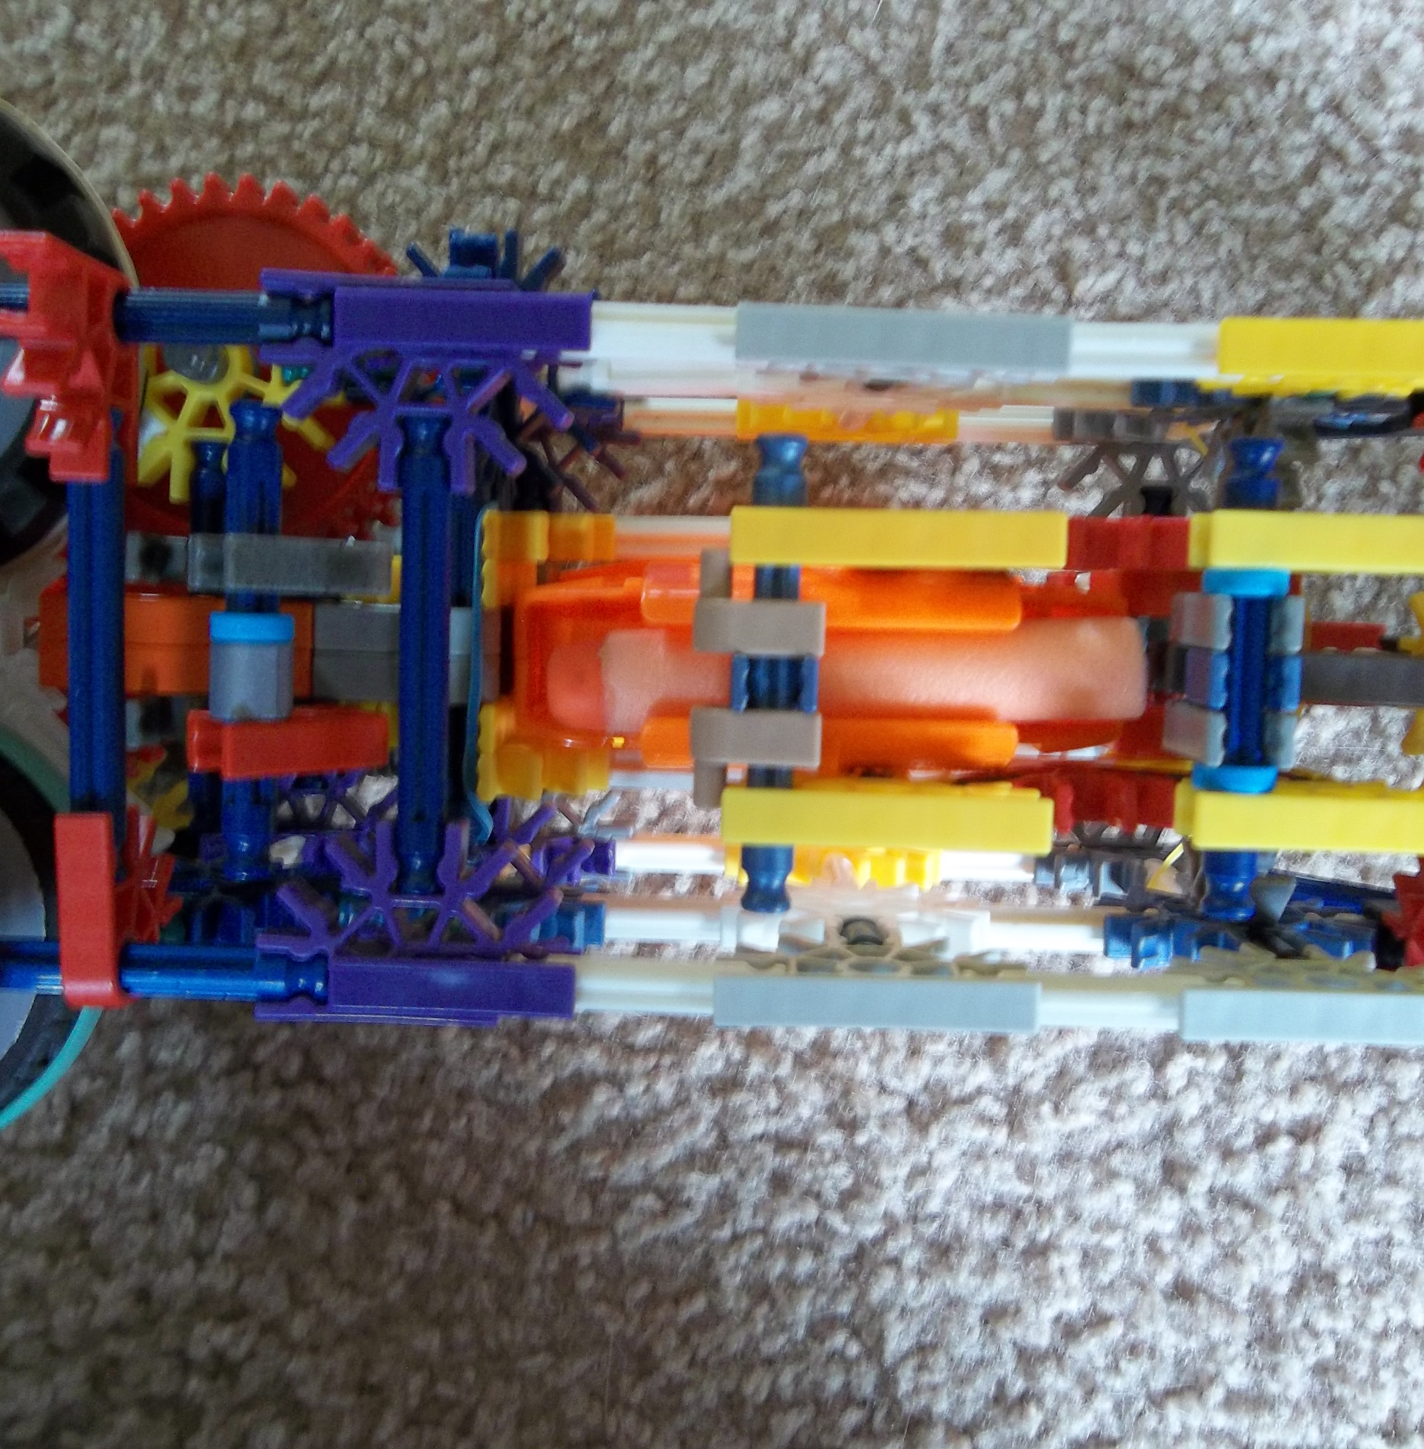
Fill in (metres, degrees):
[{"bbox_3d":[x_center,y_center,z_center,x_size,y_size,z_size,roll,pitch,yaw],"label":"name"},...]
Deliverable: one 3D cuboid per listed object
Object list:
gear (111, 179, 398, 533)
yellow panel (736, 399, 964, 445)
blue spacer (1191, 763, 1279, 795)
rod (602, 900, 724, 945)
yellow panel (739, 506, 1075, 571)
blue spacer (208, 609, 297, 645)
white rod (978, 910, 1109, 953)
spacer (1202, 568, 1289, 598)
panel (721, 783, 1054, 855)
[{"bbox_3d":[-0.064,-0.044,0.202,0.056,0.006,0.056,1,95,1],"label":"gear"},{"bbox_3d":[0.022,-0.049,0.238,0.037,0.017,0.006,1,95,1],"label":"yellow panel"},{"bbox_3d":[0.059,0.006,0.169,0.010,0.010,0.003,2,95,1],"label":"blue spacer"},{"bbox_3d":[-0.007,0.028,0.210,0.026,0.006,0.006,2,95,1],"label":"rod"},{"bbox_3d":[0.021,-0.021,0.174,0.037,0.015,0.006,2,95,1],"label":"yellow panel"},{"bbox_3d":[-0.052,-0.011,0.170,0.010,0.010,0.003,2,95,1],"label":"blue spacer"},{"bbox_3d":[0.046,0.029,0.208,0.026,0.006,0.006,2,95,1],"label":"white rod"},{"bbox_3d":[0.060,-0.016,0.170,0.010,0.010,0.003,1,95,1],"label":"spacer"},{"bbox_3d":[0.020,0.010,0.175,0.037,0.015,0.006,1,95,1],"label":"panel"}]

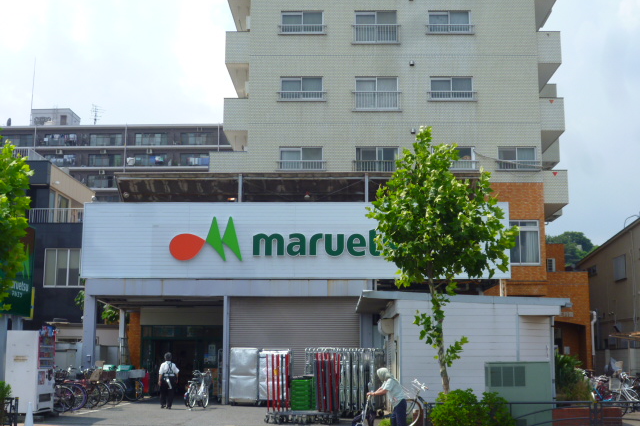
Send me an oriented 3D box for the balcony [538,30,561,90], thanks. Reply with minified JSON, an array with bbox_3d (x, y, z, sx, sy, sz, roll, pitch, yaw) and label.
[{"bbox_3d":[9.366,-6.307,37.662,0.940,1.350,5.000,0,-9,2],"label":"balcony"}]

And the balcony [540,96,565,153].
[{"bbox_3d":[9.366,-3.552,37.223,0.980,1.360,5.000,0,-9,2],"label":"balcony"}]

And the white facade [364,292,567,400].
[{"bbox_3d":[3.368,3.539,21.308,4.770,3.000,3.200,0,-9,2],"label":"white facade"}]

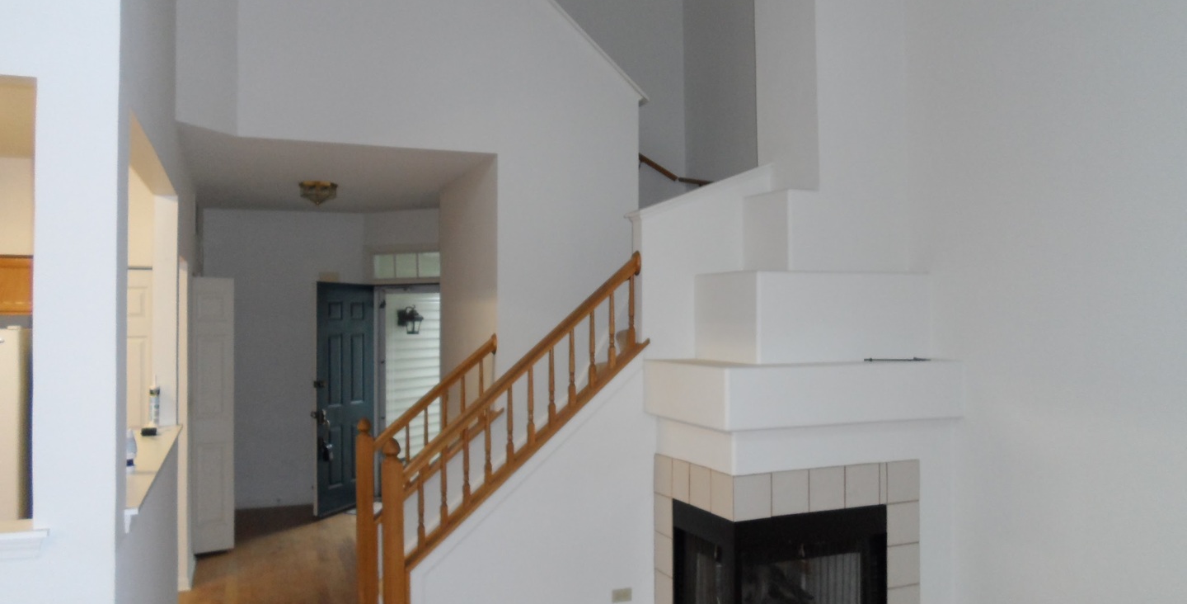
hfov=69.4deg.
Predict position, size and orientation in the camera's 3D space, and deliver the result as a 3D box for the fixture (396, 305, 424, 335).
[{"bbox_3d":[-1.867,0.185,8.750,0.210,0.300,0.155,-1,-1,23],"label":"fixture"}]

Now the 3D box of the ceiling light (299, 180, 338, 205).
[{"bbox_3d":[-2.046,-0.798,6.380,0.285,0.165,0.285,0,-1,-22],"label":"ceiling light"}]

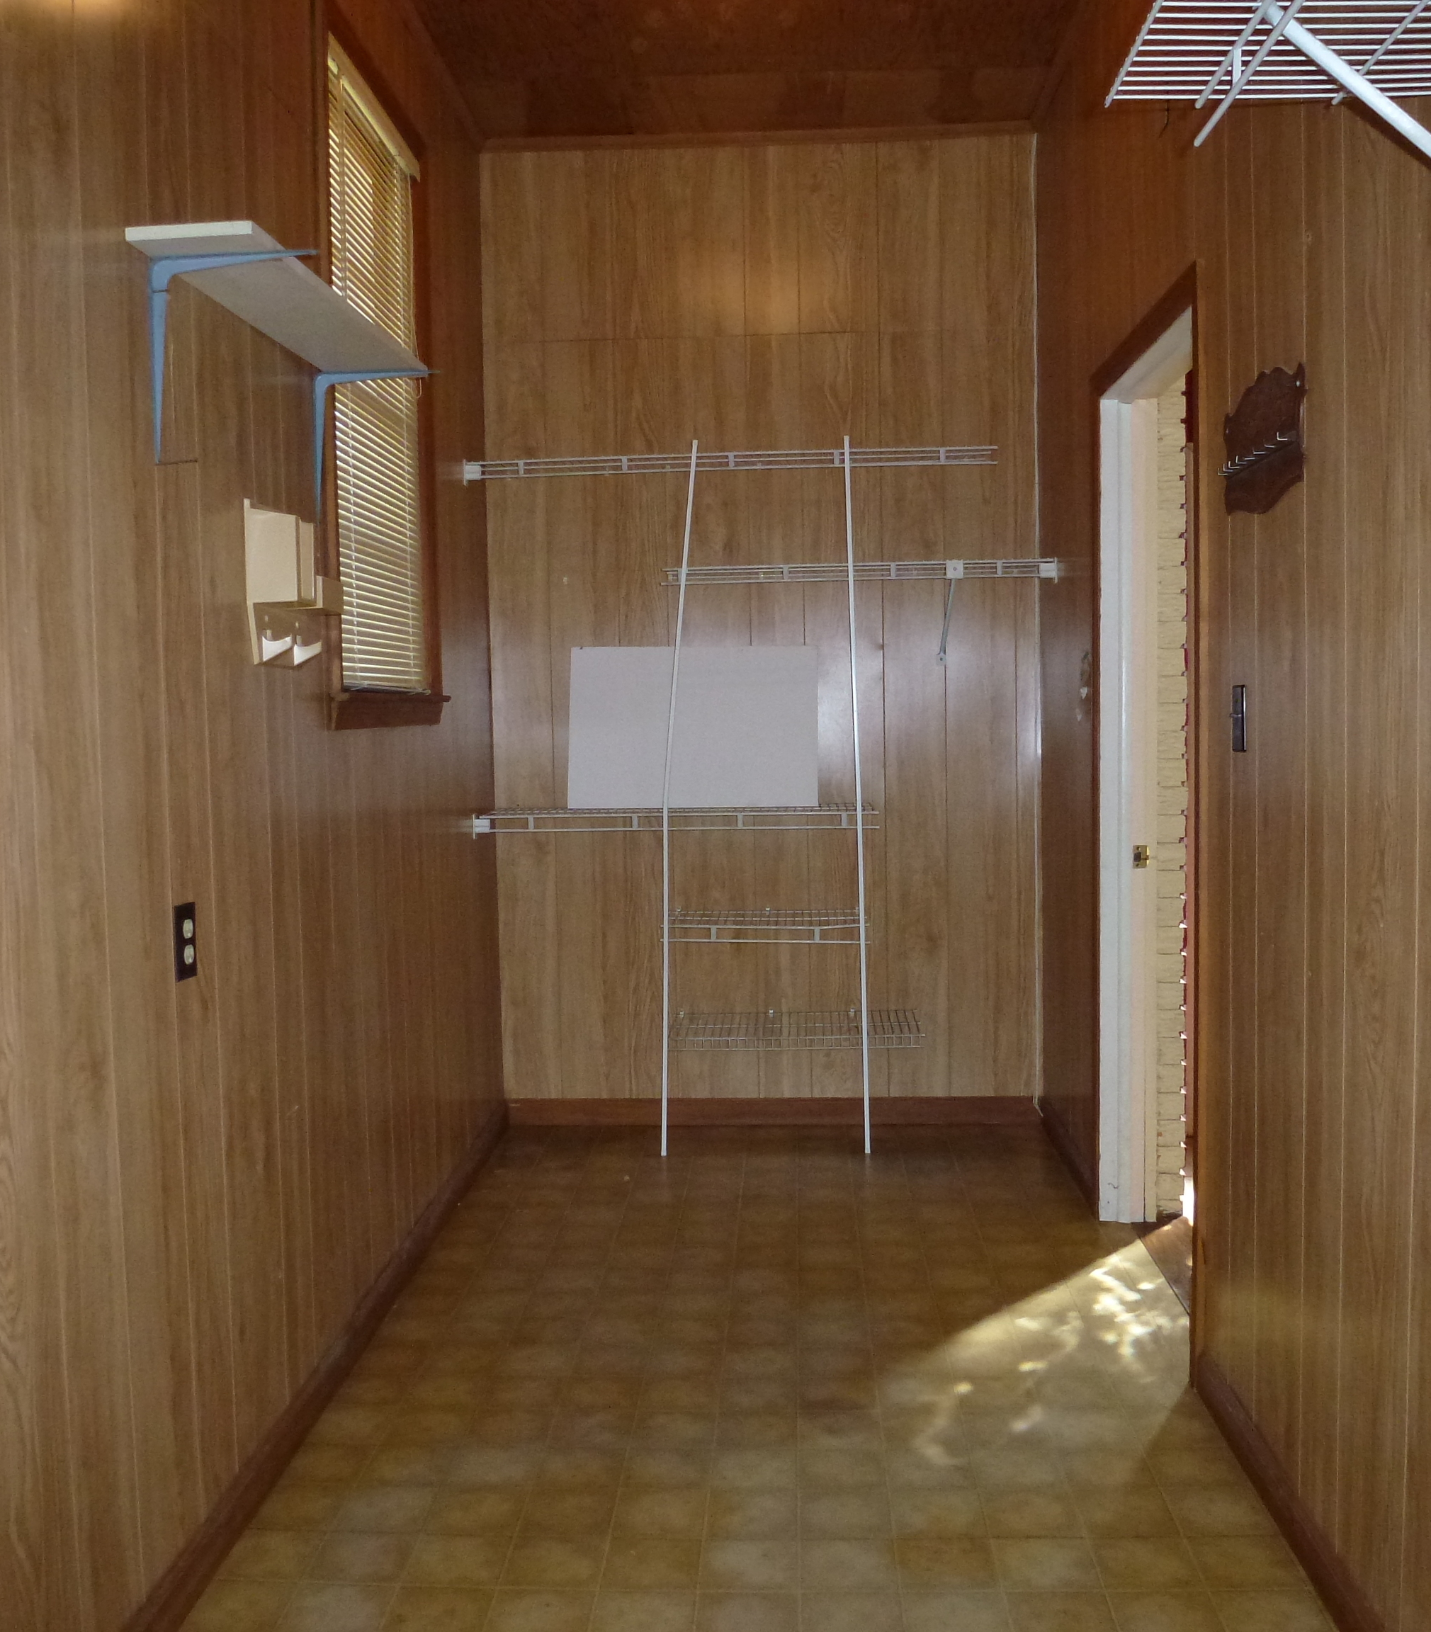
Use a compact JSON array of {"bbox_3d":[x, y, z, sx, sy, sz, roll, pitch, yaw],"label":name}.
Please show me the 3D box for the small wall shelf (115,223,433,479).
[{"bbox_3d":[-0.673,-0.696,2.527,0.247,0.311,0.860,-1,4,3],"label":"small wall shelf"}]

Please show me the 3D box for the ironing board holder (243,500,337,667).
[{"bbox_3d":[-0.741,-0.408,2.711,0.085,0.281,0.320,-1,4,3],"label":"ironing board holder"}]

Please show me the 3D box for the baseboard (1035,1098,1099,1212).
[{"bbox_3d":[1.001,0.950,4.293,0.015,0.090,0.848,-1,4,3],"label":"baseboard"}]

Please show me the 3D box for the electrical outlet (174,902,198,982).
[{"bbox_3d":[-0.800,0.191,2.282,0.010,0.114,0.070,-1,4,3],"label":"electrical outlet"}]

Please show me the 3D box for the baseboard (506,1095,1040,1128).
[{"bbox_3d":[0.184,0.931,4.767,1.677,0.090,0.015,-1,4,3],"label":"baseboard"}]

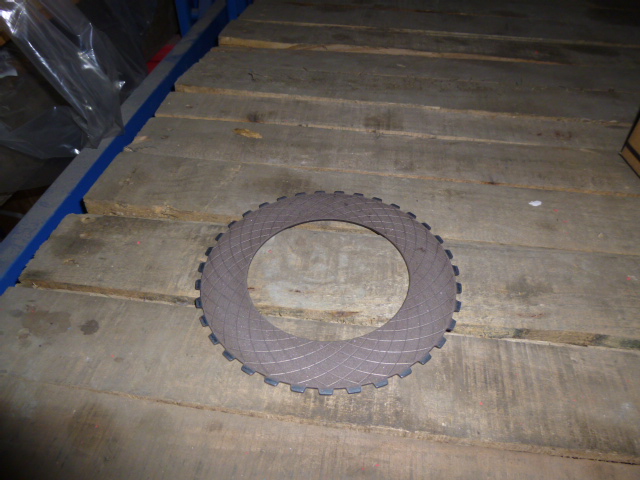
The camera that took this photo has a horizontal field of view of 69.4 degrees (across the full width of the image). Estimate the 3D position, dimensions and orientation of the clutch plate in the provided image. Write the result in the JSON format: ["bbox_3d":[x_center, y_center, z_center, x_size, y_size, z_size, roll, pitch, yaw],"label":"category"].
[{"bbox_3d":[0.008,0.033,0.466,0.264,0.003,0.264,-1,44,1],"label":"clutch plate"}]

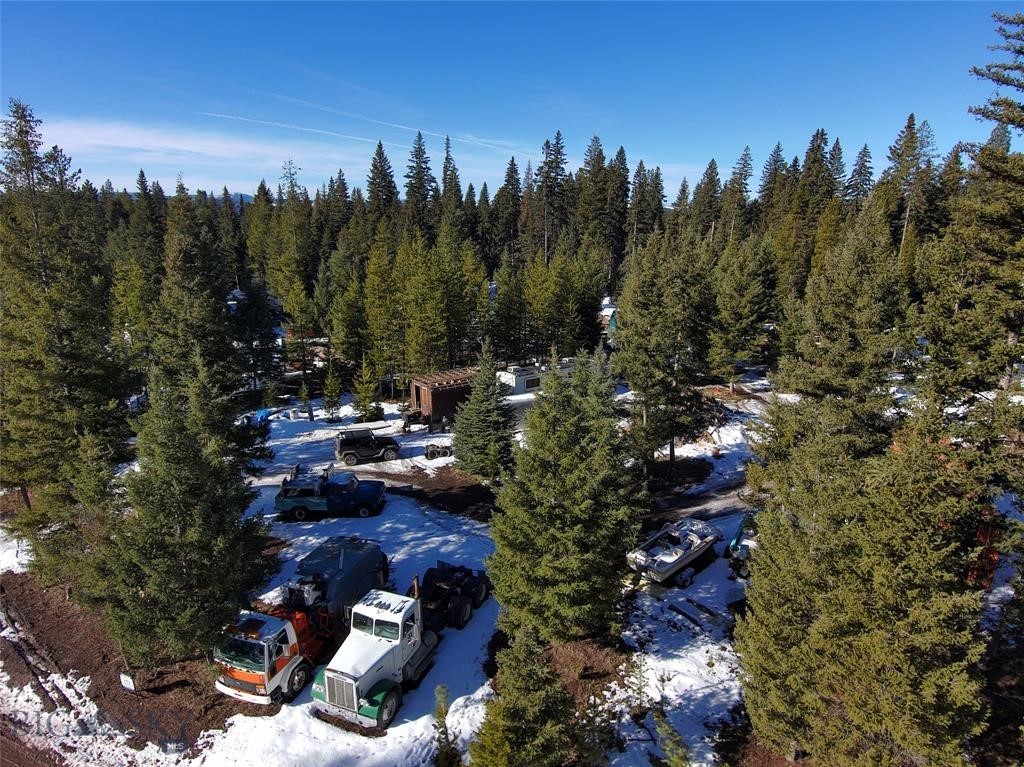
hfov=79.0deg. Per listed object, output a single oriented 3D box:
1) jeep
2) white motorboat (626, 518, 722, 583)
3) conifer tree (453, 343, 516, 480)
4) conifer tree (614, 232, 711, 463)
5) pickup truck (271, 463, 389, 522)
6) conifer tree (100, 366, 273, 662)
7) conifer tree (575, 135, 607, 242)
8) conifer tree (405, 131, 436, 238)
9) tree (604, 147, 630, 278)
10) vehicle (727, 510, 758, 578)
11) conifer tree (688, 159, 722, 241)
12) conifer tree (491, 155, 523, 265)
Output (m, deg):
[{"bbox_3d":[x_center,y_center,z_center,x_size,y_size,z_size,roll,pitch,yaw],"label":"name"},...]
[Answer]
[{"bbox_3d":[-8.644,3.622,37.218,3.900,1.850,1.750,-6,16,-20],"label":"jeep"},{"bbox_3d":[7.043,7.505,26.142,4.500,1.700,1.950,-8,18,-27],"label":"white motorboat"},{"bbox_3d":[-1.574,1.420,35.534,3.500,7.690,3.500,0,16,0],"label":"conifer tree"},{"bbox_3d":[8.535,-1.811,35.274,5.444,13.158,5.444,0,15,0],"label":"conifer tree"},{"bbox_3d":[-8.719,5.345,30.398,5.000,1.950,1.950,-1,15,-5],"label":"pickup truck"},{"bbox_3d":[-10.801,4.482,20.603,5.200,10.540,5.200,0,16,0],"label":"conifer tree"},{"bbox_3d":[12.836,-26.848,101.527,5.400,25.880,5.400,0,16,0],"label":"conifer tree"},{"bbox_3d":[-13.694,-24.195,92.924,5.400,25.470,5.400,0,16,0],"label":"conifer tree"},{"bbox_3d":[14.416,-20.554,85.616,3.553,22.761,3.553,0,15,0],"label":"tree"},{"bbox_3d":[11.045,6.778,27.169,2.100,1.700,5.200,8,17,27],"label":"vehicle"},{"bbox_3d":[26.299,-19.829,85.816,4.621,21.256,4.621,0,15,0],"label":"conifer tree"},{"bbox_3d":[-0.739,-25.275,101.972,5.000,22.610,5.000,0,16,0],"label":"conifer tree"}]

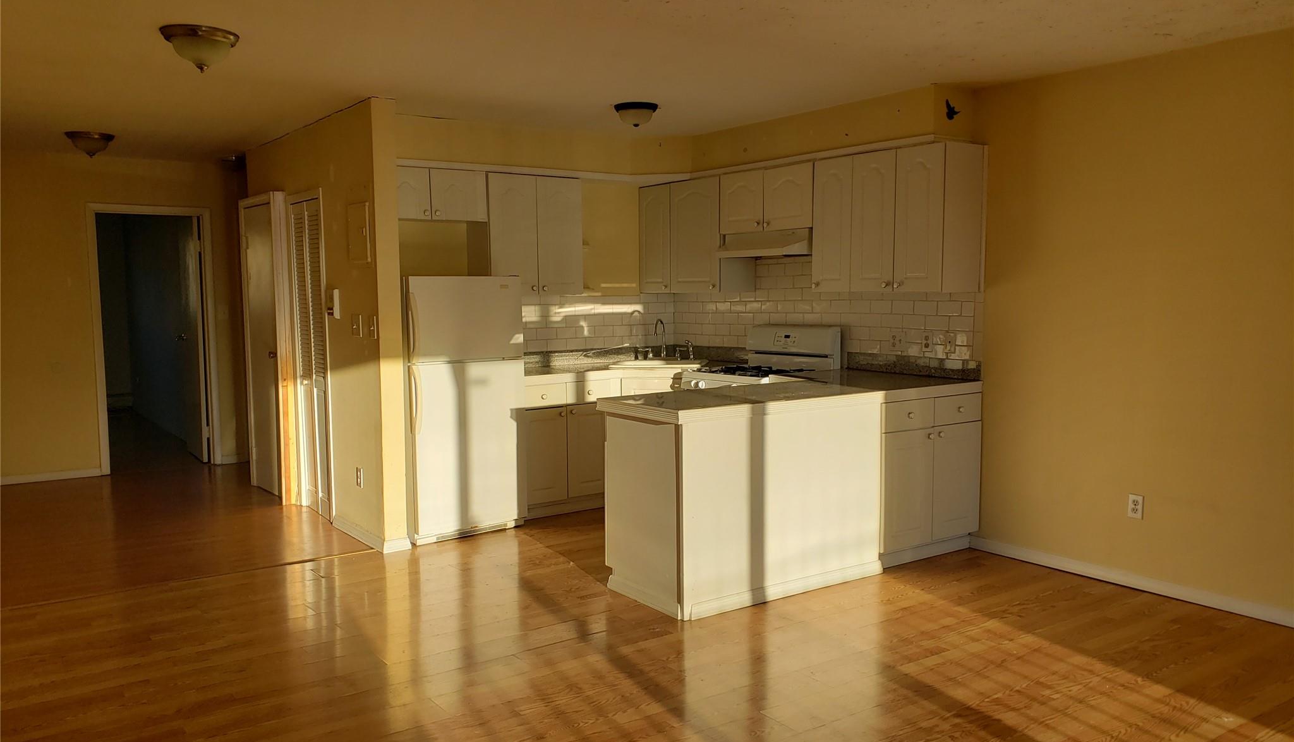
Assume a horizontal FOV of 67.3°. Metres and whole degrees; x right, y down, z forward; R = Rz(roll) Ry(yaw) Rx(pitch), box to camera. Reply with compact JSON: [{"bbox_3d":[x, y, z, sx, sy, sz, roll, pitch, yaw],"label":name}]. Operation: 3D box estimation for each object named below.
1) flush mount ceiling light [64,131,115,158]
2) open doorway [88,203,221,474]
[{"bbox_3d":[-3.621,-1.463,6.317,0.287,0.152,0.287,-4,5,-36],"label":"flush mount ceiling light"},{"bbox_3d":[-3.970,-0.256,7.859,0.878,2.120,0.127,-4,5,-36],"label":"open doorway"}]

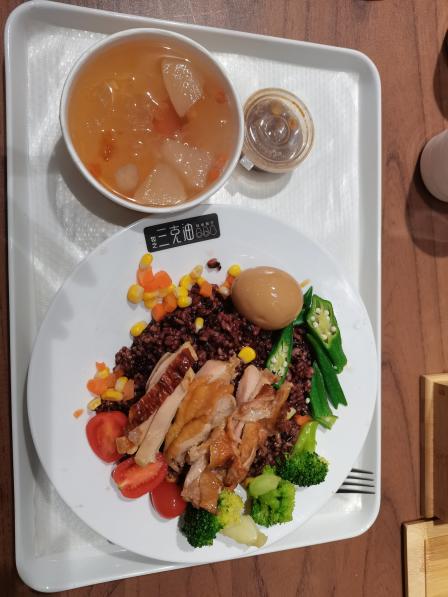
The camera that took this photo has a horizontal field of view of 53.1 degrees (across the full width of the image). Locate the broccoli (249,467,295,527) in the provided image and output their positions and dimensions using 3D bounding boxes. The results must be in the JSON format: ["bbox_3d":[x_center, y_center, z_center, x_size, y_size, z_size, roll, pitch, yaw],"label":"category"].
[{"bbox_3d":[0.038,0.159,0.361,0.035,0.030,0.042,0,92,-15],"label":"broccoli"}]

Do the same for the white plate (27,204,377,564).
[{"bbox_3d":[-0.005,0.067,0.362,0.280,0.025,0.280,0,92,-15],"label":"white plate"}]

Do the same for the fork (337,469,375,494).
[{"bbox_3d":[0.046,0.152,0.382,0.185,0.018,0.025,10,89,-15],"label":"fork"}]

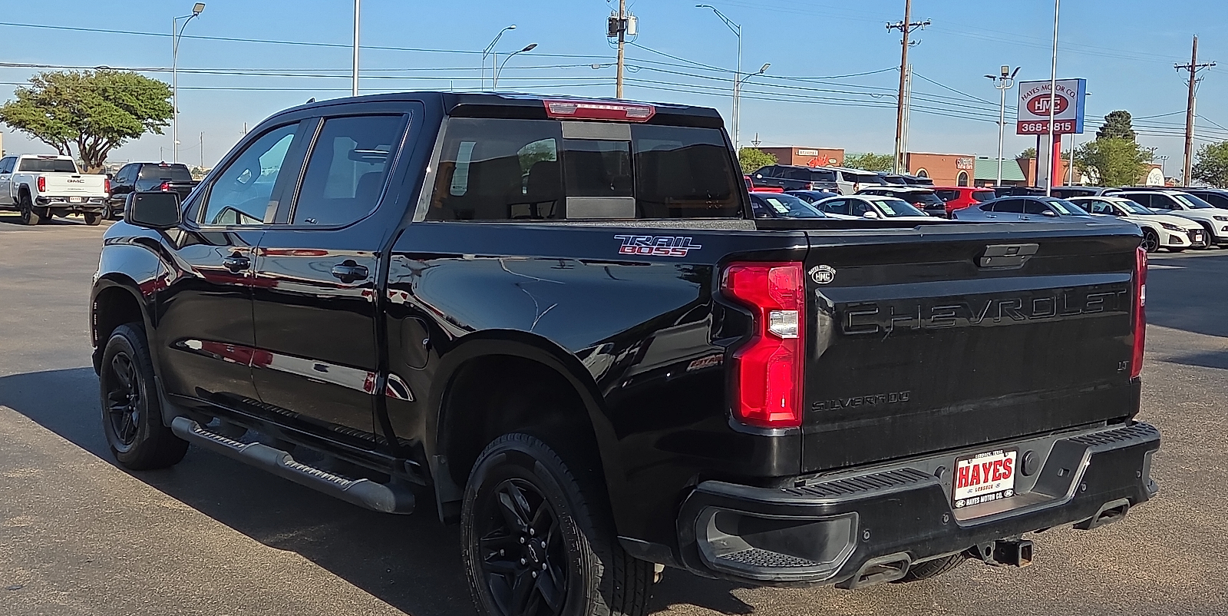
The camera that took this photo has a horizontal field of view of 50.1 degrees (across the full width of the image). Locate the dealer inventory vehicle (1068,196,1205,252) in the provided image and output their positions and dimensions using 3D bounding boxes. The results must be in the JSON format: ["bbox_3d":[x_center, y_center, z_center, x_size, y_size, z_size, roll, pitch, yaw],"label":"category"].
[{"bbox_3d":[13.800,-2.355,36.400,1.850,1.450,4.900,-3,6,-38],"label":"dealer inventory vehicle"}]

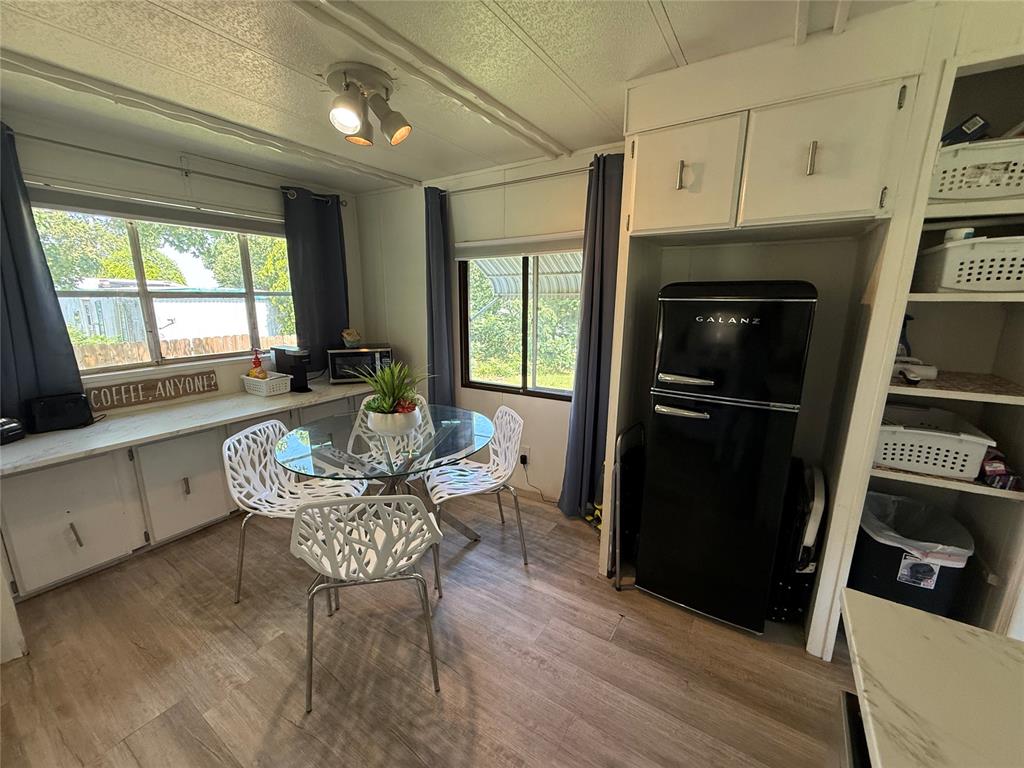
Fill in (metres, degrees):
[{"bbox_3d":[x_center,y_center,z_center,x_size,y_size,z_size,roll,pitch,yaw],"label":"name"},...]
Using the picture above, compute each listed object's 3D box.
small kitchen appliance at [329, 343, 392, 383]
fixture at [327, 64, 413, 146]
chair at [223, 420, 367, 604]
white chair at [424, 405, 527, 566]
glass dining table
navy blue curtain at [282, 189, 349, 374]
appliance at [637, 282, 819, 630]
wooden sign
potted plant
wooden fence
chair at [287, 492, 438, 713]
[{"bbox_3d":[-1.461,-0.206,4.050,0.520,0.295,0.380,-3,13,-16],"label":"small kitchen appliance"},{"bbox_3d":[-0.584,-1.125,1.726,0.270,0.240,0.280,-1,12,-8],"label":"fixture"},{"bbox_3d":[-1.037,0.619,2.093,0.515,0.800,0.490,2,12,9],"label":"chair"},{"bbox_3d":[-0.225,0.576,2.327,0.515,0.800,0.490,-4,13,-19],"label":"white chair"},{"bbox_3d":[-0.590,0.619,2.168,1.040,0.775,1.040,-1,12,-8],"label":"glass dining table"},{"bbox_3d":[-1.805,-0.937,3.911,0.110,1.630,0.560,8,14,32],"label":"navy blue curtain"},{"bbox_3d":[1.025,0.285,2.038,0.555,1.510,0.600,8,14,32],"label":"appliance"},{"bbox_3d":[-2.585,0.032,3.040,0.025,0.170,0.760,8,14,32],"label":"wooden sign"},{"bbox_3d":[-0.591,0.065,2.066,0.400,0.350,0.380,-3,13,-16],"label":"potted plant"},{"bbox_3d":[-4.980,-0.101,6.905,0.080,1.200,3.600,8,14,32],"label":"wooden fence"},{"bbox_3d":[-0.535,0.714,1.666,0.490,0.800,0.515,-2,12,-10],"label":"chair"}]

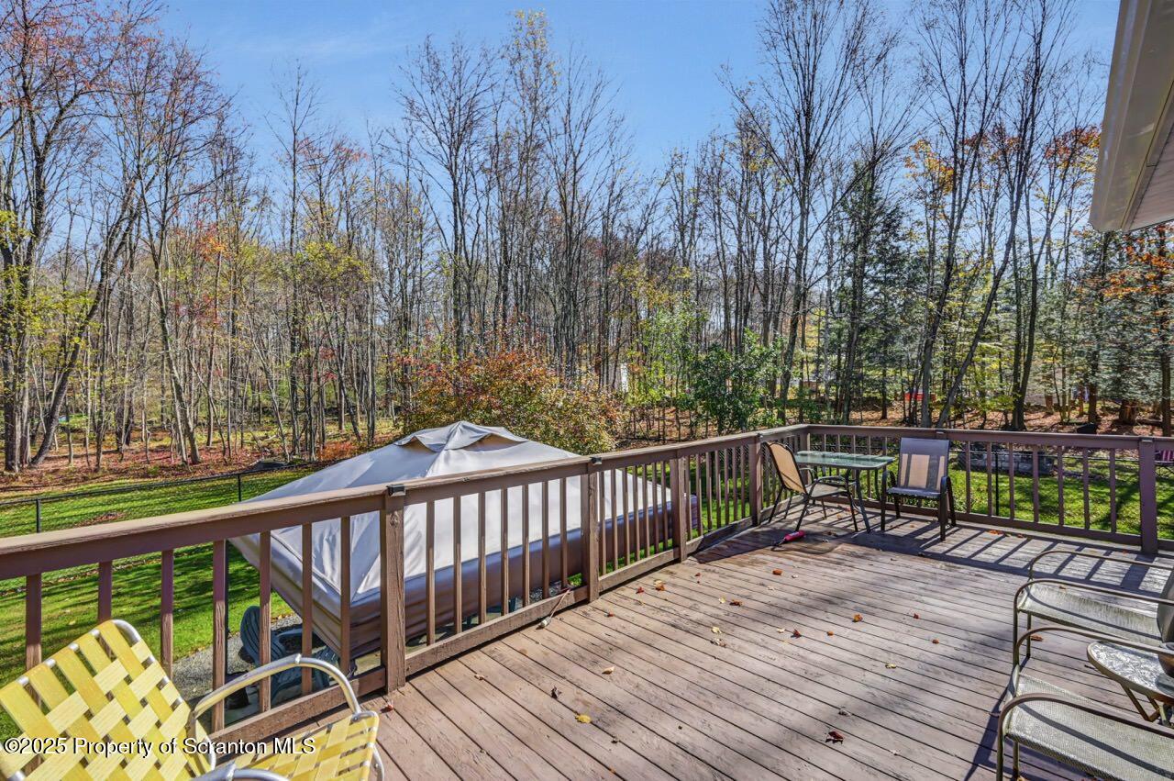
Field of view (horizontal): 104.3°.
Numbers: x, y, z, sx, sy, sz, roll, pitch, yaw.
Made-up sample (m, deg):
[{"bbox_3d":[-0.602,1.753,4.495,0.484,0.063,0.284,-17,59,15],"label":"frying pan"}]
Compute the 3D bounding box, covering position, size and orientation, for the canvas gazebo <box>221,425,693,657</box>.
[{"bbox_3d":[-1.242,1.695,4.805,3.392,2.754,3.454,-2,-1,45],"label":"canvas gazebo"}]

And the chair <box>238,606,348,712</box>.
[{"bbox_3d":[-3.004,2.643,4.691,0.800,0.900,0.750,0,-1,-17],"label":"chair"}]

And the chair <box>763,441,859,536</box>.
[{"bbox_3d":[2.458,1.030,5.042,0.750,0.930,0.560,-1,-1,-9],"label":"chair"}]

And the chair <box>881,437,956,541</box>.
[{"bbox_3d":[3.575,1.014,4.926,0.740,0.930,0.570,0,-1,-44],"label":"chair"}]

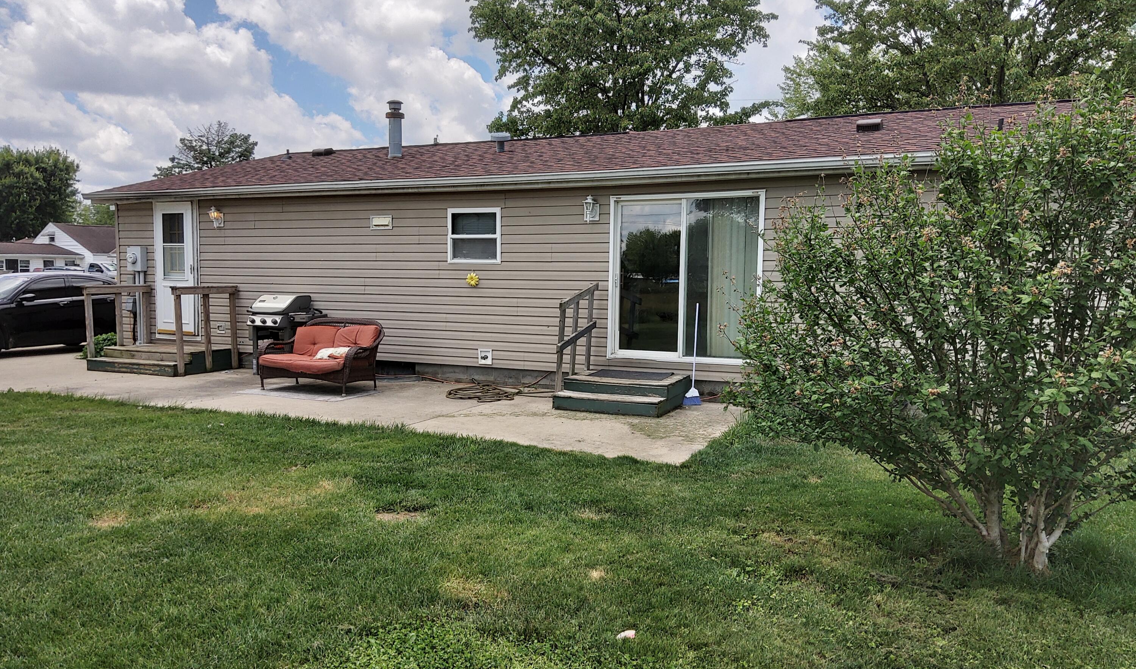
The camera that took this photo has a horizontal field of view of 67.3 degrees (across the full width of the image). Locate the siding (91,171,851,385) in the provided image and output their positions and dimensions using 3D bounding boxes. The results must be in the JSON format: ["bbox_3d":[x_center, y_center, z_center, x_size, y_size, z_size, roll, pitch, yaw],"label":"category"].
[{"bbox_3d":[-2.067,-0.768,11.522,11.500,2.280,0.200,2,4,24],"label":"siding"}]

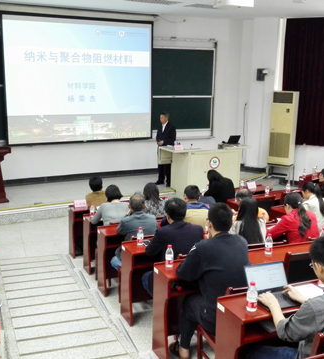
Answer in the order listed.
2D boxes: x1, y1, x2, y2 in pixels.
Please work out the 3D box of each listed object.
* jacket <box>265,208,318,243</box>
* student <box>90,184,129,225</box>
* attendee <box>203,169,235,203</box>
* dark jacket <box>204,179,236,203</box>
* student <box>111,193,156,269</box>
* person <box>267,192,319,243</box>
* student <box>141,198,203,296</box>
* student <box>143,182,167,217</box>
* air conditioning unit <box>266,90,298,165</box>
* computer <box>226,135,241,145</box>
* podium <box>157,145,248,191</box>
[{"bbox_3d":[1.357,0.630,4.945,0.470,0.640,0.500,-5,13,-30],"label":"jacket"},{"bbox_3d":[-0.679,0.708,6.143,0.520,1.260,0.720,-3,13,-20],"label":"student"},{"bbox_3d":[0.975,0.473,8.161,0.520,1.200,0.780,-6,14,-31],"label":"attendee"},{"bbox_3d":[1.000,0.311,8.224,0.550,0.620,0.480,-8,14,-38],"label":"dark jacket"},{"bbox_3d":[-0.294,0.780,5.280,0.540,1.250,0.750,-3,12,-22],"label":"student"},{"bbox_3d":[1.348,0.774,5.016,0.500,1.250,0.750,-5,13,-30],"label":"person"},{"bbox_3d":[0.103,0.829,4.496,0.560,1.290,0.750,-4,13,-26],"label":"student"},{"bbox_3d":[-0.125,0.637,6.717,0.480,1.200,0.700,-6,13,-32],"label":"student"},{"bbox_3d":[3.118,-1.304,12.151,0.578,1.840,0.345,9,14,33],"label":"air conditioning unit"},{"bbox_3d":[1.627,-0.942,11.097,0.340,0.230,0.290,-4,13,-24],"label":"computer"},{"bbox_3d":[0.989,-0.226,10.846,2.000,0.980,0.950,-4,13,-24],"label":"podium"}]

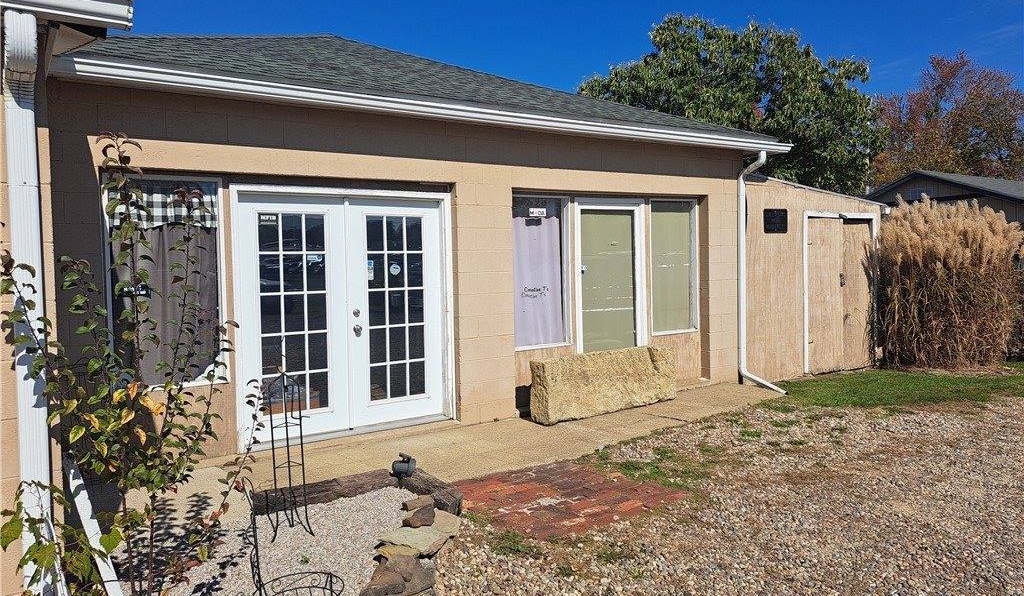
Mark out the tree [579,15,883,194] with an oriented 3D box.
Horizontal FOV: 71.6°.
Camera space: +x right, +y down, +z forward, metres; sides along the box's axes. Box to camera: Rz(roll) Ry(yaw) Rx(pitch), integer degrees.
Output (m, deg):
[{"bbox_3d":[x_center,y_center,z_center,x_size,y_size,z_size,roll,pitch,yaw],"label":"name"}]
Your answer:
[{"bbox_3d":[6.241,-3.749,20.084,8.800,8.500,8.600,-3,3,-33],"label":"tree"}]

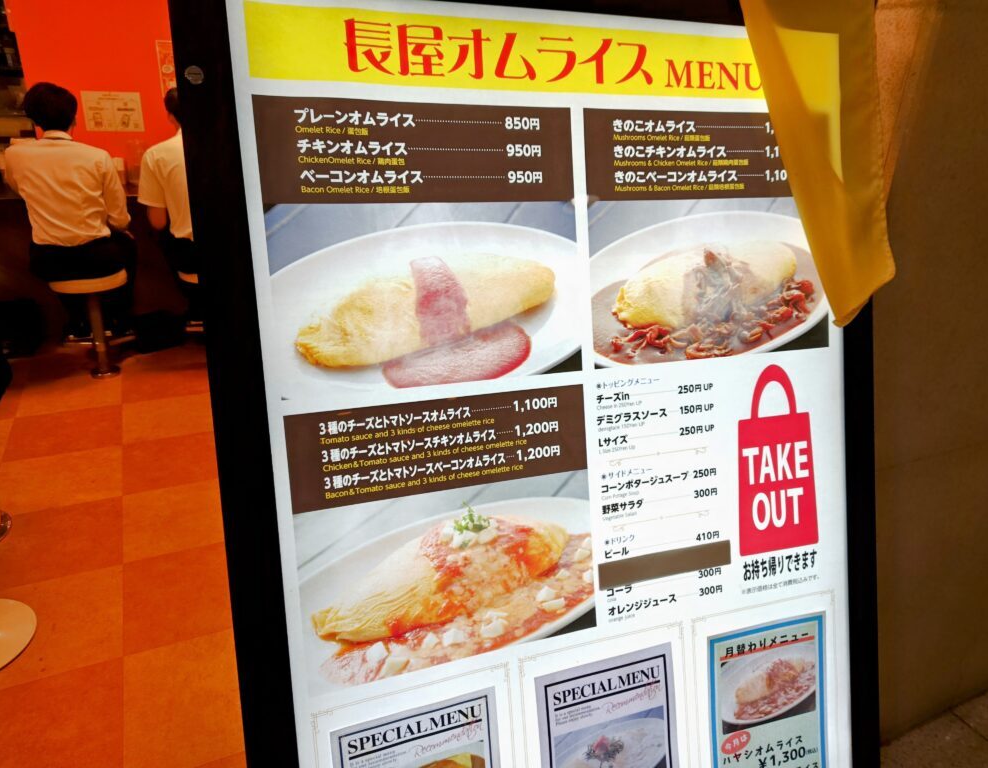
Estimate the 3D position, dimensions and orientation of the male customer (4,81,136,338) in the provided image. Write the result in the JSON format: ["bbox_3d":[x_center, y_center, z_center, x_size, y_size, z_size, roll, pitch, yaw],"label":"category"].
[{"bbox_3d":[-2.171,-0.818,3.542,0.540,1.380,0.630,-8,26,-26],"label":"male customer"}]

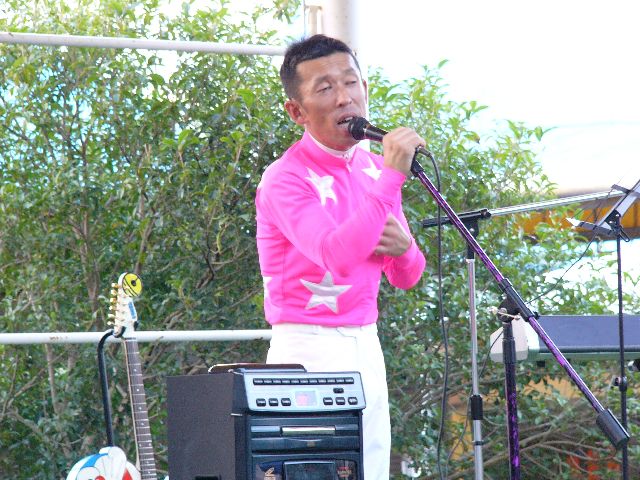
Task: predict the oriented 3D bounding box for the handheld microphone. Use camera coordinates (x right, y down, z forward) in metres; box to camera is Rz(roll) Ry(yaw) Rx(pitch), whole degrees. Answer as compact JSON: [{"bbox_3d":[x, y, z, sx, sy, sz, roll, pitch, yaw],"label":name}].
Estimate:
[{"bbox_3d":[0.142,-0.204,8.060,0.190,0.052,0.052,19,8,25],"label":"handheld microphone"}]

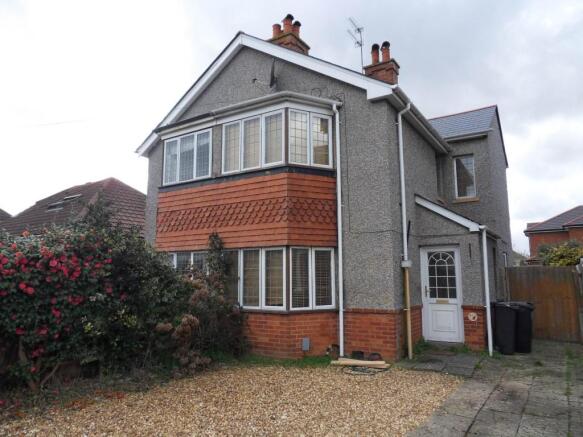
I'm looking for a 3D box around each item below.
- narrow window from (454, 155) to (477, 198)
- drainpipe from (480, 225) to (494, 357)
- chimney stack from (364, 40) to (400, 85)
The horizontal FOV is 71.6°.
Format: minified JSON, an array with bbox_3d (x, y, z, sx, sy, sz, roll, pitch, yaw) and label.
[{"bbox_3d":[4.754,-1.139,11.052,0.526,1.185,0.100,-5,-9,33],"label":"narrow window"},{"bbox_3d":[3.919,1.422,8.078,0.090,2.523,0.100,-5,-9,33],"label":"drainpipe"},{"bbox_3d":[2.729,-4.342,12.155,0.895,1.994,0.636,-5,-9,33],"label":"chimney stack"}]

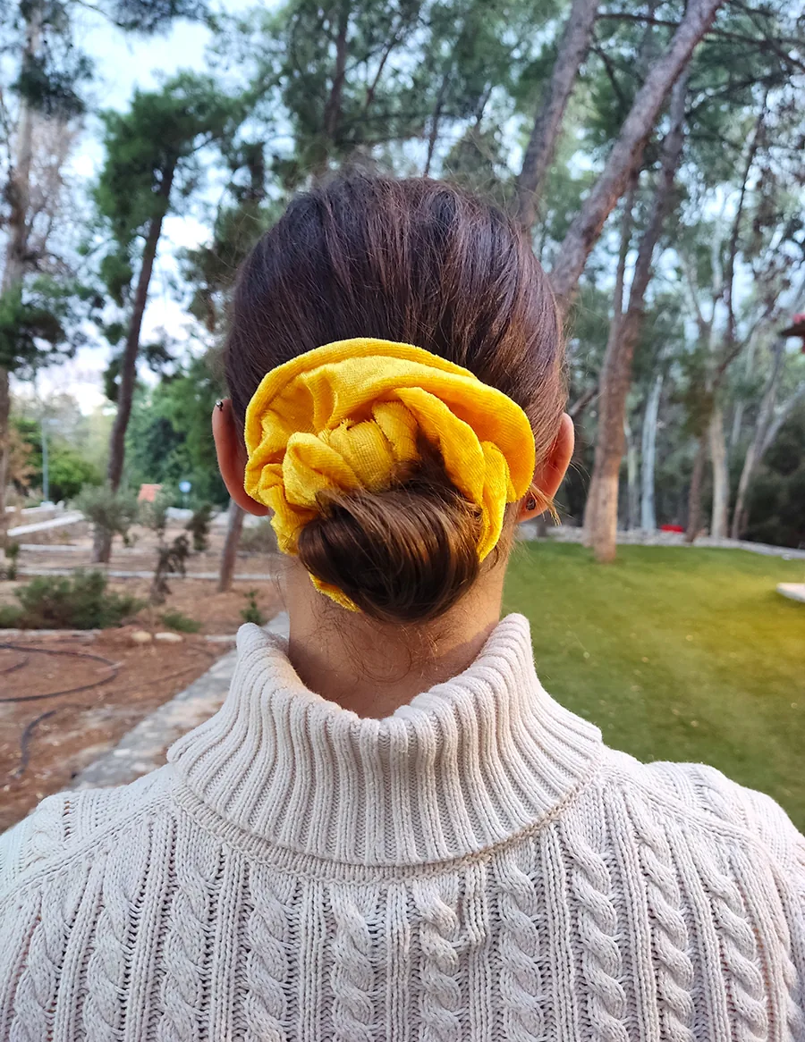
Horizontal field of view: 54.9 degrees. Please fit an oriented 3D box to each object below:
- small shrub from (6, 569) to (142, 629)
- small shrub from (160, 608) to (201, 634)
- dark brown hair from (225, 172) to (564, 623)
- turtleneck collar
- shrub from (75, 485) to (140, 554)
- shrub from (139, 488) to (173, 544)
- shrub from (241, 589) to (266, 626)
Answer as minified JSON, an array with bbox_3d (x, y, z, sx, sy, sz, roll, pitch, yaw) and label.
[{"bbox_3d":[-3.859,0.866,9.100,1.580,0.640,1.150,0,2,0],"label":"small shrub"},{"bbox_3d":[-2.466,1.111,8.600,0.460,0.250,0.400,0,2,0],"label":"small shrub"},{"bbox_3d":[-0.004,-0.072,0.390,0.172,0.225,0.225,0,2,0],"label":"dark brown hair"},{"bbox_3d":[-0.009,0.100,0.405,0.225,0.125,0.190,0,2,0],"label":"turtleneck collar"},{"bbox_3d":[-6.007,-0.027,15.800,1.320,1.380,1.200,0,2,0],"label":"shrub"},{"bbox_3d":[-5.563,-0.111,17.500,0.740,1.200,0.700,0,2,0],"label":"shrub"},{"bbox_3d":[-1.720,0.991,8.900,0.290,0.410,0.280,0,2,0],"label":"shrub"}]

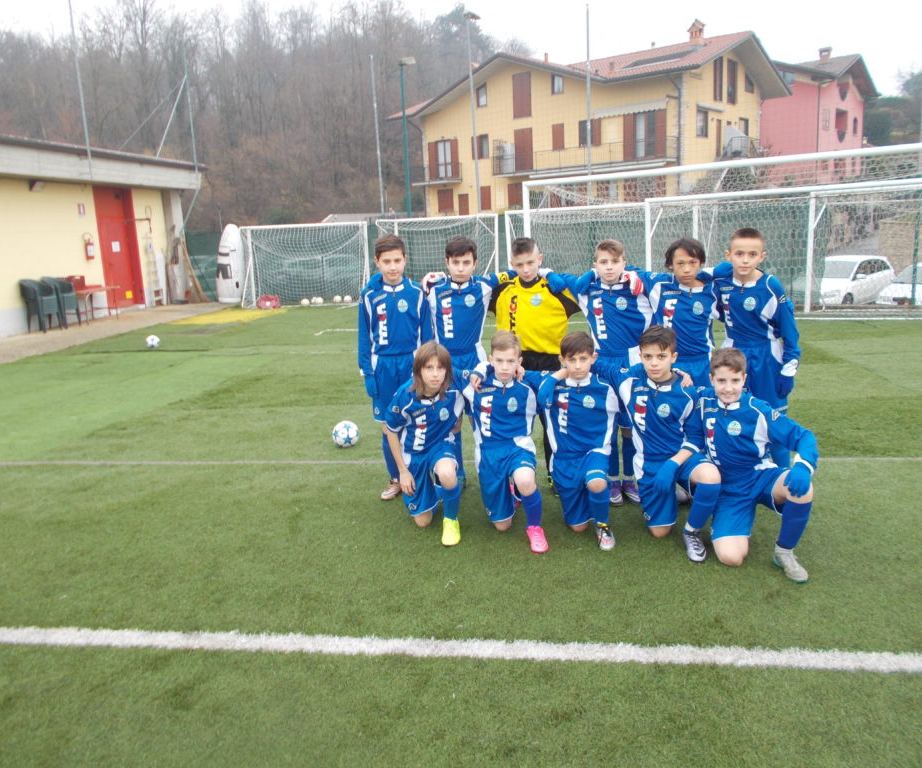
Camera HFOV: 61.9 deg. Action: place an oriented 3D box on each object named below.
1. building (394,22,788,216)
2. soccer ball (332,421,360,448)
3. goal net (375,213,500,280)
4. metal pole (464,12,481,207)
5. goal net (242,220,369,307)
[{"bbox_3d":[8.100,-15.400,47.700,19.000,10.800,15.000,7,15,38],"label":"building"},{"bbox_3d":[-0.896,0.396,6.021,0.208,0.208,0.208,-3,12,0],"label":"soccer ball"},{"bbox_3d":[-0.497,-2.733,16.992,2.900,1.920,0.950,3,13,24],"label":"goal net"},{"bbox_3d":[0.491,-8.357,25.922,0.500,7.900,0.300,5,13,36],"label":"metal pole"},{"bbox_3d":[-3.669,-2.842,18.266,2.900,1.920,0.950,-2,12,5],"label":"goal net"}]

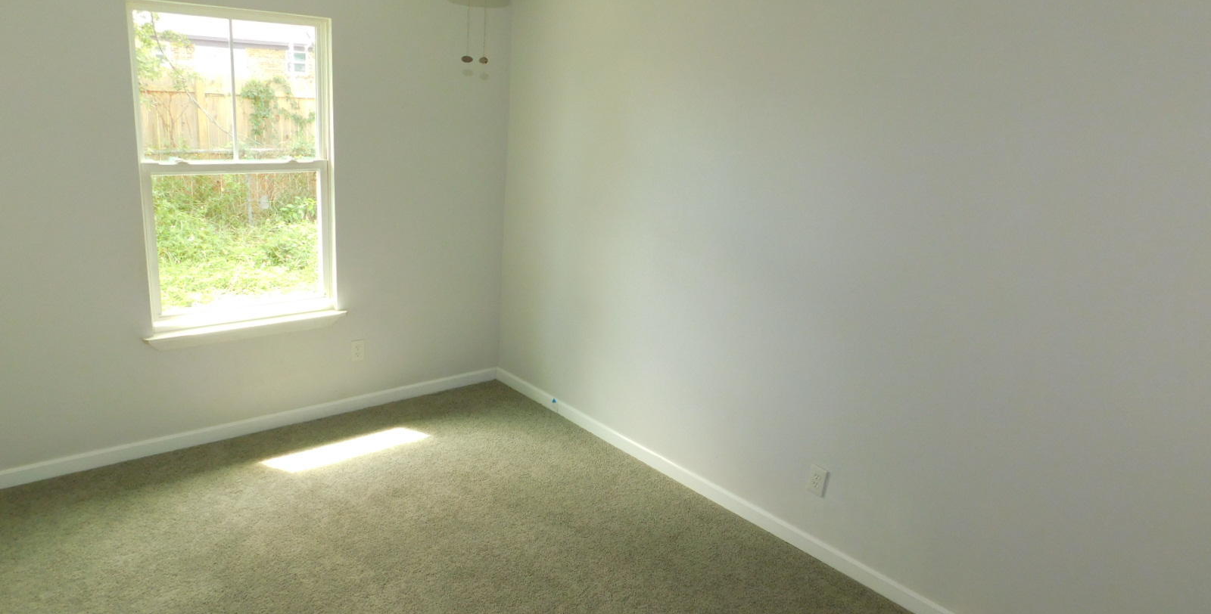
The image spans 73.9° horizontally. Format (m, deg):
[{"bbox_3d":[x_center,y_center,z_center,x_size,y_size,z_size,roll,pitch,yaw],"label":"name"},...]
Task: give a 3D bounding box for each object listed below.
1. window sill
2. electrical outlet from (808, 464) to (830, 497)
[{"bbox_3d":[-1.766,0.121,4.003,0.967,0.078,0.090,-10,21,-41],"label":"window sill"},{"bbox_3d":[0.887,0.731,3.370,0.009,0.118,0.074,-10,21,-41],"label":"electrical outlet"}]

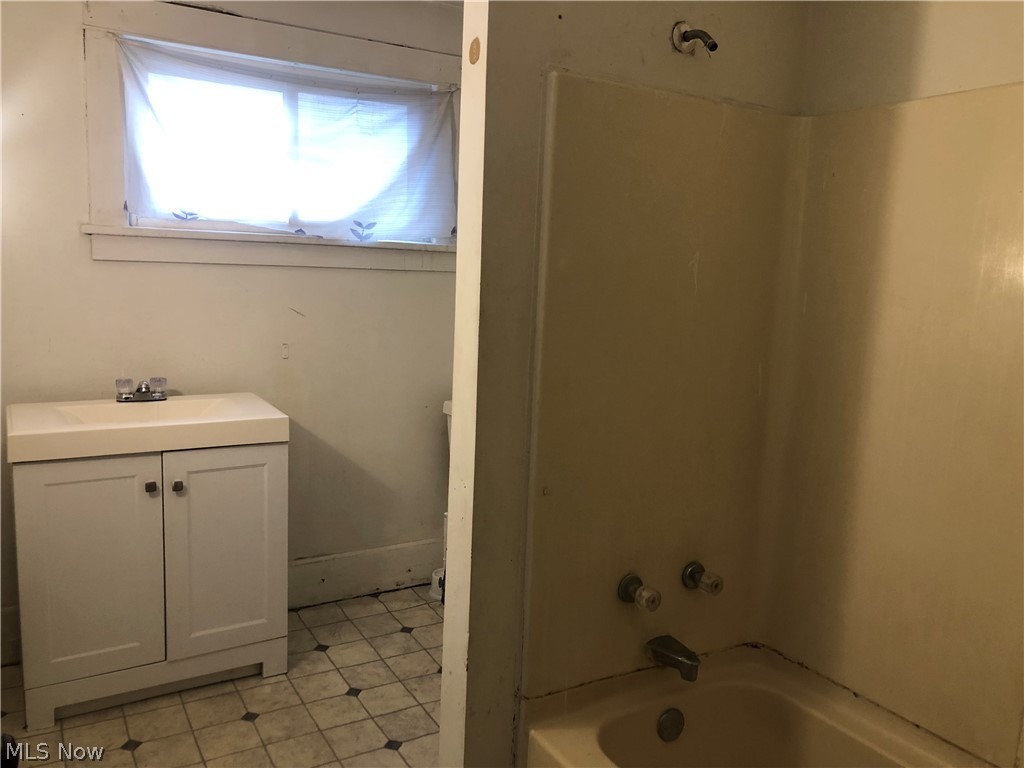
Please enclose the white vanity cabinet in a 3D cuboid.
[{"bbox_3d":[-1.184,0.562,2.741,0.760,0.801,0.467,-3,10,-30],"label":"white vanity cabinet"}]

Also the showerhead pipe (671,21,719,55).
[{"bbox_3d":[0.426,-0.786,1.871,0.071,0.084,0.119,-3,10,-30],"label":"showerhead pipe"}]

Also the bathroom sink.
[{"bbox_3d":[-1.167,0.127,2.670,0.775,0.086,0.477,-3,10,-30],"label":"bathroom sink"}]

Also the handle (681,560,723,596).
[{"bbox_3d":[0.503,0.514,2.158,0.074,0.074,0.087,-3,10,-30],"label":"handle"}]

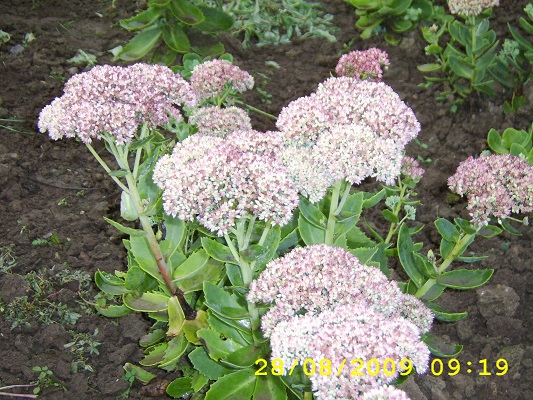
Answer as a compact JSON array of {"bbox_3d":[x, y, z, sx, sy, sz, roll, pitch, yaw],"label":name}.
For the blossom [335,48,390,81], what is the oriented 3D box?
[{"bbox_3d":[0.153,-0.215,1.330,0.090,0.052,0.080,0,37,0],"label":"blossom"}]

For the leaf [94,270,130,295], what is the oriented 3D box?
[{"bbox_3d":[-0.219,0.119,1.190,0.061,0.015,0.026,28,40,0],"label":"leaf"}]

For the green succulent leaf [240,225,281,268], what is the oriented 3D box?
[{"bbox_3d":[-0.002,0.057,1.018,0.027,0.011,0.061,29,74,25],"label":"green succulent leaf"}]

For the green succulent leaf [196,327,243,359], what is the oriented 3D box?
[{"bbox_3d":[-0.055,0.196,1.096,0.072,0.010,0.034,17,52,10],"label":"green succulent leaf"}]

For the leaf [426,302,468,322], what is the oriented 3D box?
[{"bbox_3d":[0.254,0.155,1.180,0.070,0.015,0.026,16,38,0],"label":"leaf"}]

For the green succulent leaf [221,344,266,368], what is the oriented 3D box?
[{"bbox_3d":[-0.029,0.199,1.063,0.056,0.011,0.026,-12,46,-15],"label":"green succulent leaf"}]

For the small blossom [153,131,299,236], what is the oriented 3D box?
[{"bbox_3d":[-0.047,-0.019,0.950,0.165,0.100,0.145,0,37,0],"label":"small blossom"}]

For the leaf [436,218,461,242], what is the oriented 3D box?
[{"bbox_3d":[0.237,0.041,1.091,0.039,0.009,0.023,45,58,3],"label":"leaf"}]

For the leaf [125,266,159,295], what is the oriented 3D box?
[{"bbox_3d":[-0.172,0.113,1.152,0.047,0.010,0.033,17,62,5],"label":"leaf"}]

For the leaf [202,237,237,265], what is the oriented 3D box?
[{"bbox_3d":[-0.056,0.061,1.020,0.057,0.013,0.026,34,42,0],"label":"leaf"}]

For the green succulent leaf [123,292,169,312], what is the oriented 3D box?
[{"bbox_3d":[-0.164,0.139,1.129,0.061,0.013,0.028,5,50,-2],"label":"green succulent leaf"}]

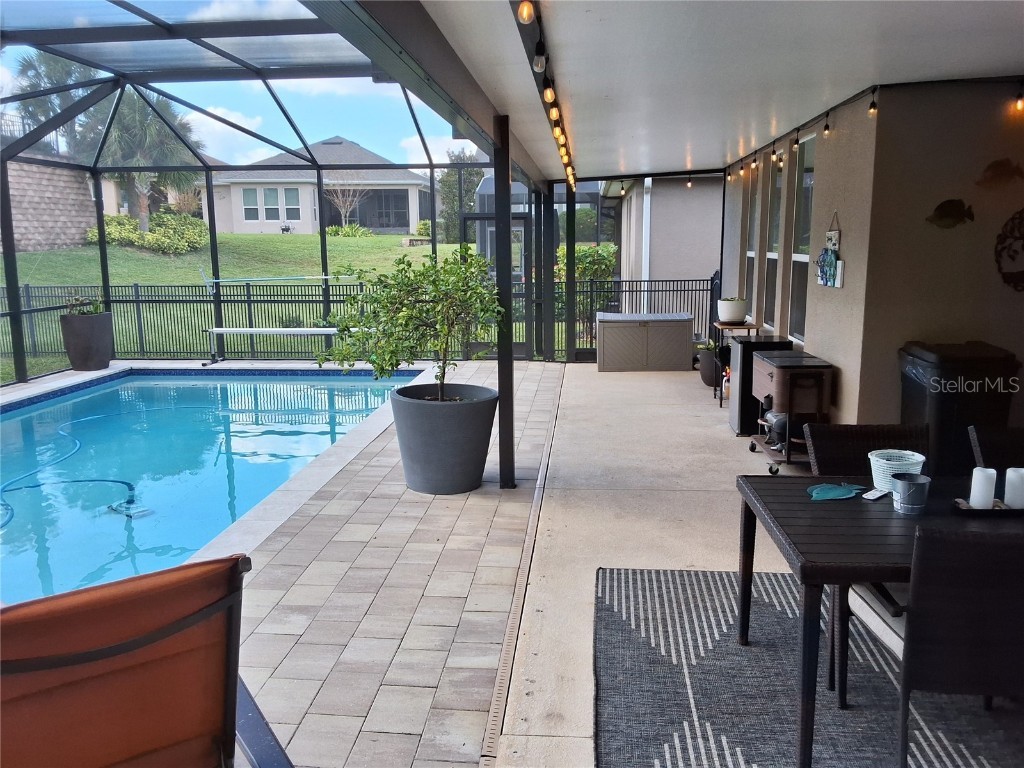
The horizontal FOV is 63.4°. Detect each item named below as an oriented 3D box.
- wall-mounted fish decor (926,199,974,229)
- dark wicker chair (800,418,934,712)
[{"bbox_3d":[2.777,-1.075,5.247,0.292,0.183,0.040,0,10,5],"label":"wall-mounted fish decor"},{"bbox_3d":[1.498,0.674,3.313,0.550,0.910,0.630,0,10,5],"label":"dark wicker chair"}]

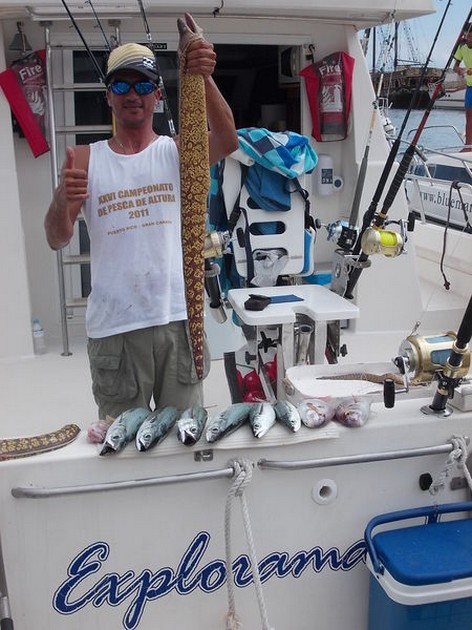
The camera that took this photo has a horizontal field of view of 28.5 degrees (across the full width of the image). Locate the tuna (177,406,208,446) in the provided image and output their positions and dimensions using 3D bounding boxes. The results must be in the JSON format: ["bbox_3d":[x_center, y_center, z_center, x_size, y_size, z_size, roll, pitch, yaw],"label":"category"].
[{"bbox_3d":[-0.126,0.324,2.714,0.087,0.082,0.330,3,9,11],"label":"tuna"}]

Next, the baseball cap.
[{"bbox_3d":[-0.327,-0.786,2.900,0.170,0.140,0.260,-2,14,-8],"label":"baseball cap"}]

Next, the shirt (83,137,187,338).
[{"bbox_3d":[-0.321,-0.246,2.980,0.360,0.640,0.240,-2,14,-10],"label":"shirt"}]

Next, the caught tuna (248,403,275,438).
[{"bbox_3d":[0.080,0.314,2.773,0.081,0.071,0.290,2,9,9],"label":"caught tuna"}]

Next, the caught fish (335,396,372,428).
[{"bbox_3d":[0.357,0.293,2.821,0.102,0.081,0.200,3,9,12],"label":"caught fish"}]

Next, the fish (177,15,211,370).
[{"bbox_3d":[-0.124,-0.326,2.763,0.095,1.100,0.070,0,14,0],"label":"fish"}]

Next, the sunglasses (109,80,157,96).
[{"bbox_3d":[-0.319,-0.701,2.870,0.147,0.048,0.130,-2,14,-7],"label":"sunglasses"}]

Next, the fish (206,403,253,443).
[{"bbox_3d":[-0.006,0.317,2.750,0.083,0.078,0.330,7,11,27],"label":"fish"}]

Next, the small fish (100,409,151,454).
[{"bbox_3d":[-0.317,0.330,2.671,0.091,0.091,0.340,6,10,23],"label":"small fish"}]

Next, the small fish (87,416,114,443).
[{"bbox_3d":[-0.376,0.334,2.698,0.070,0.066,0.200,6,10,21],"label":"small fish"}]

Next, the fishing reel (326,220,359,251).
[{"bbox_3d":[0.455,-0.343,4.000,0.140,0.125,0.110,1,14,5],"label":"fishing reel"}]

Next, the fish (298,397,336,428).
[{"bbox_3d":[0.248,0.298,2.810,0.097,0.076,0.200,6,10,21],"label":"fish"}]

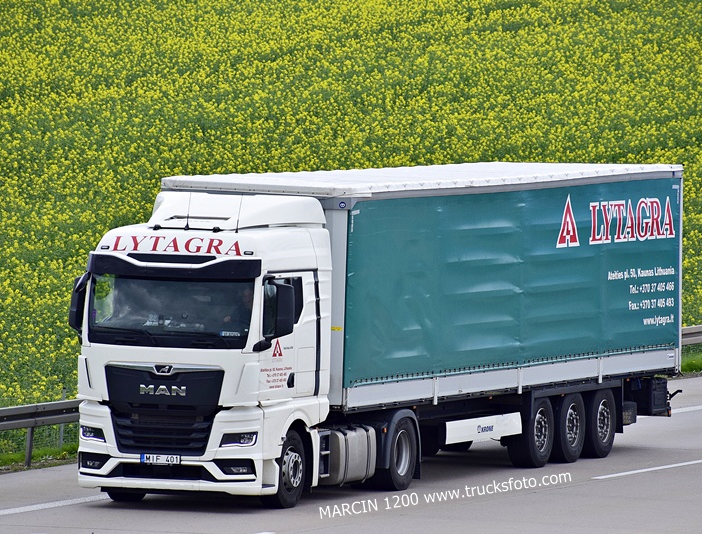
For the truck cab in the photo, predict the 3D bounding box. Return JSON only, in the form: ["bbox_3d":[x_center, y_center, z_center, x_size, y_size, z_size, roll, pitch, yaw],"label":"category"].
[{"bbox_3d":[-1.850,1.042,86.762,2.680,3.820,2.380,2,3,21],"label":"truck cab"}]

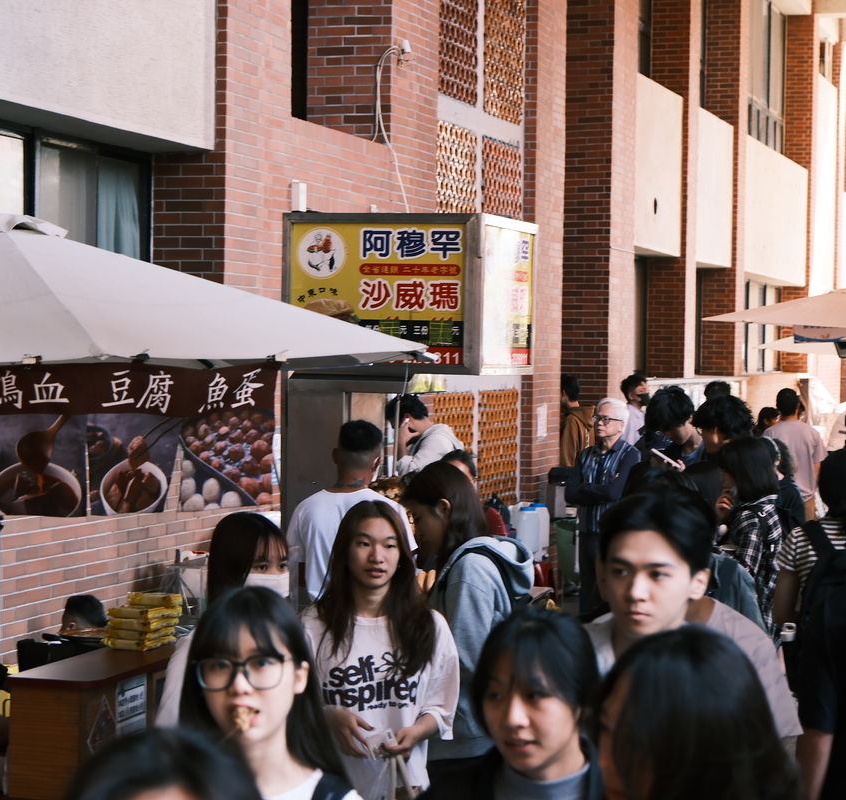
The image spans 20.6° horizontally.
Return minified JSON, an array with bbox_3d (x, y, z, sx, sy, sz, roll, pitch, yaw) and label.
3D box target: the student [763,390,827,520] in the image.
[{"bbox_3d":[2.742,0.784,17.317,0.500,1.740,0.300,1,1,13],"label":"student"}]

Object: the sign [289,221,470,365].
[{"bbox_3d":[-0.193,-0.481,10.364,0.869,0.684,0.100,1,1,17],"label":"sign"}]

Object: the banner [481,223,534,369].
[{"bbox_3d":[0.346,-0.454,10.279,0.080,0.650,0.800,1,1,17],"label":"banner"}]

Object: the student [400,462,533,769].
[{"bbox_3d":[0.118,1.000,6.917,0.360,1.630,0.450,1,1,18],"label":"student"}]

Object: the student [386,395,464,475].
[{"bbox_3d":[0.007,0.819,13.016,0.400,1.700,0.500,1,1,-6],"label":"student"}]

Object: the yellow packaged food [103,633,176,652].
[{"bbox_3d":[-0.815,0.693,6.714,0.125,0.032,0.200,1,1,19],"label":"yellow packaged food"}]

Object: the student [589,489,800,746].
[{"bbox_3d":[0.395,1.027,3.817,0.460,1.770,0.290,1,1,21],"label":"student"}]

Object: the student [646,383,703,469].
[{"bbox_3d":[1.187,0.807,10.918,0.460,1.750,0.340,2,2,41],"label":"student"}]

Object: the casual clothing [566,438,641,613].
[{"bbox_3d":[1.041,0.923,13.514,0.460,1.400,0.290,1,1,27],"label":"casual clothing"}]

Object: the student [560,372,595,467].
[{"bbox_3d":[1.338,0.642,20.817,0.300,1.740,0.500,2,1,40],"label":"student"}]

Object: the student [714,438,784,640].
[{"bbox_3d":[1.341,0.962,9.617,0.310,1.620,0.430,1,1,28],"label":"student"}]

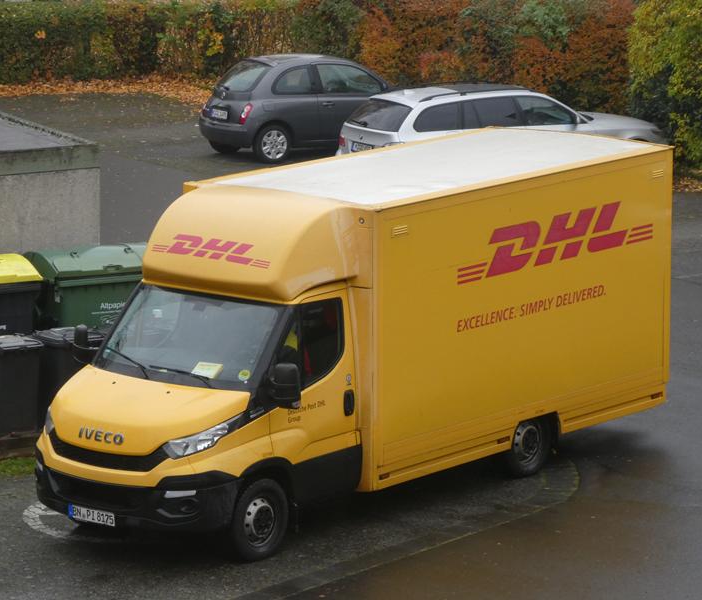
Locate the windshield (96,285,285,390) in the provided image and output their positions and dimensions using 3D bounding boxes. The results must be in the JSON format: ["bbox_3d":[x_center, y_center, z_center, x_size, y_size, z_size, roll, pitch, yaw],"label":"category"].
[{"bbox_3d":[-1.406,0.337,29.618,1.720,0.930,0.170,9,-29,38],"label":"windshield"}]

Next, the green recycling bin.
[{"bbox_3d":[-2.563,0.202,35.816,1.330,1.430,1.080,-5,12,-25],"label":"green recycling bin"}]

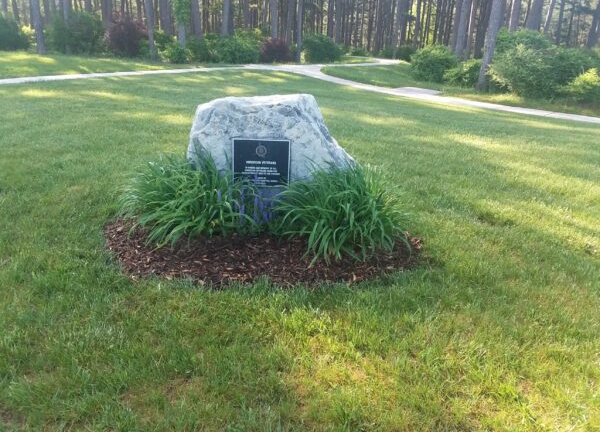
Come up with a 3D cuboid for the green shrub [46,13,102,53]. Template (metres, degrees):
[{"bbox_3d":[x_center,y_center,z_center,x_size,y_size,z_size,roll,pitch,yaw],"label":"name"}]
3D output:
[{"bbox_3d":[-11.148,-9.113,24.962,2.919,1.943,2.335,-7,22,-22],"label":"green shrub"}]

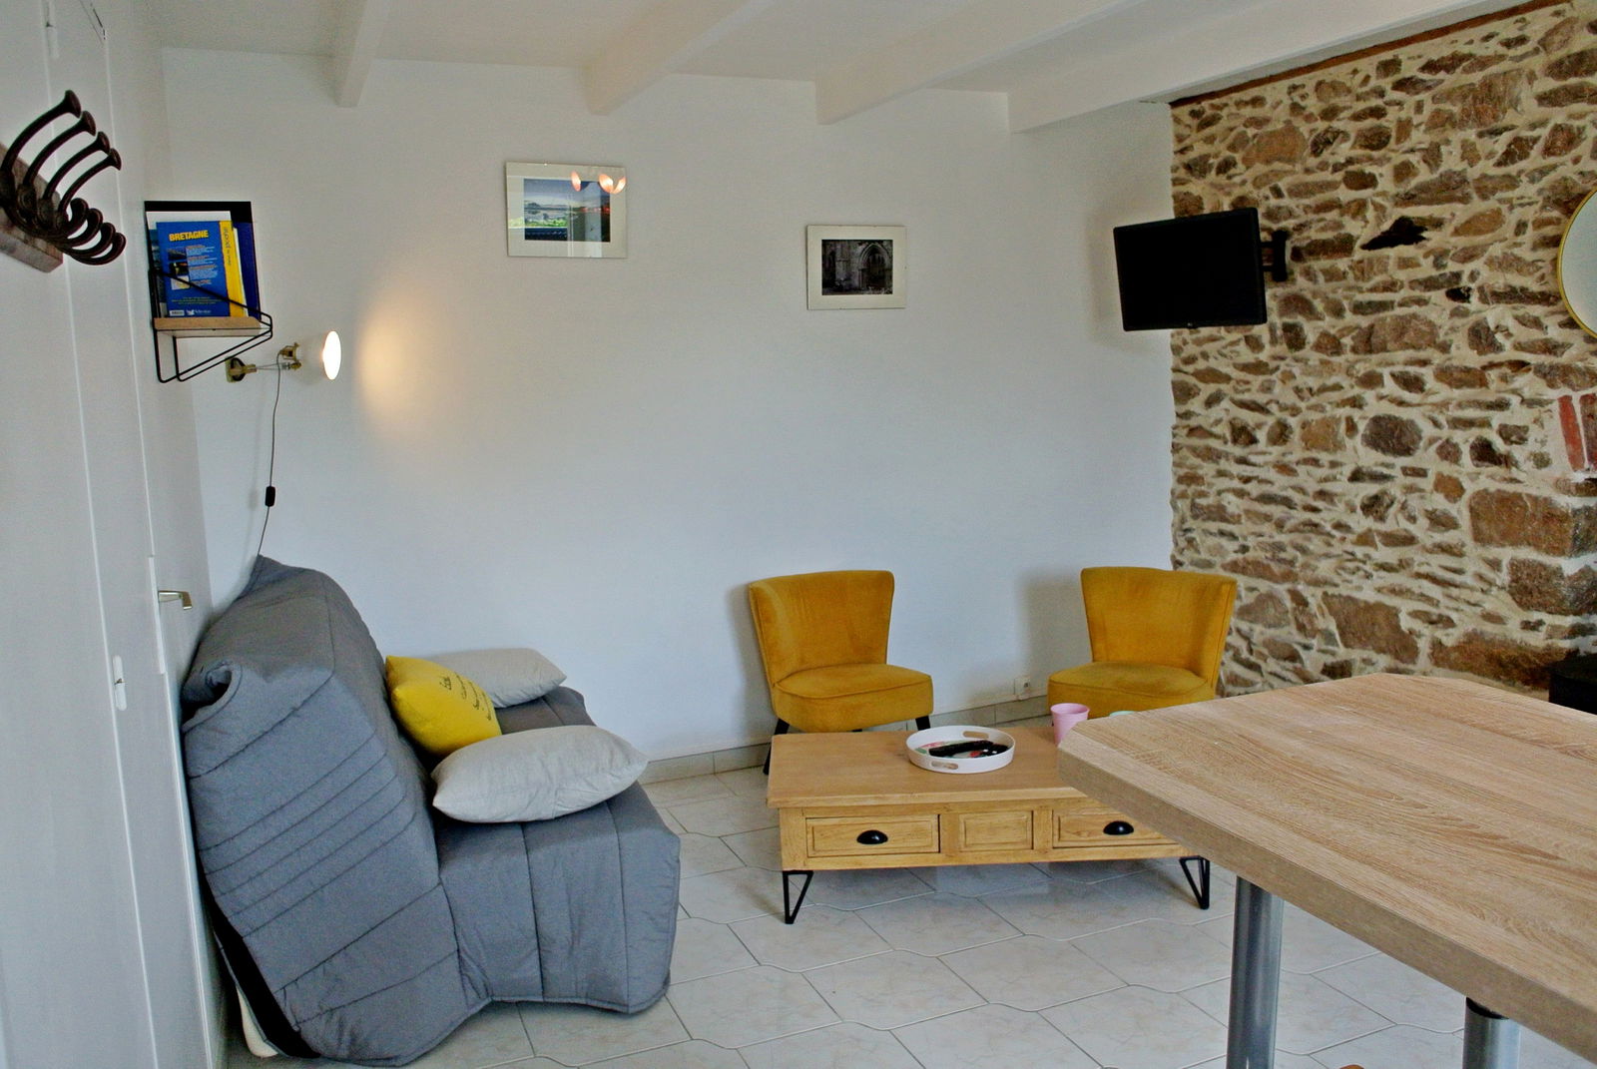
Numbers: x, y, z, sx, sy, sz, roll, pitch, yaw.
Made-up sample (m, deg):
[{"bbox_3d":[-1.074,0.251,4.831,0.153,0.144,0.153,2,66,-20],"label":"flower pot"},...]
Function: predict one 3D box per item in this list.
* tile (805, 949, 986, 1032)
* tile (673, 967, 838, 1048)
[{"bbox_3d":[0.221,1.067,2.809,0.332,0.010,0.332,-5,8,-22],"label":"tile"},{"bbox_3d":[-0.112,1.085,2.757,0.332,0.010,0.332,-5,8,-22],"label":"tile"}]

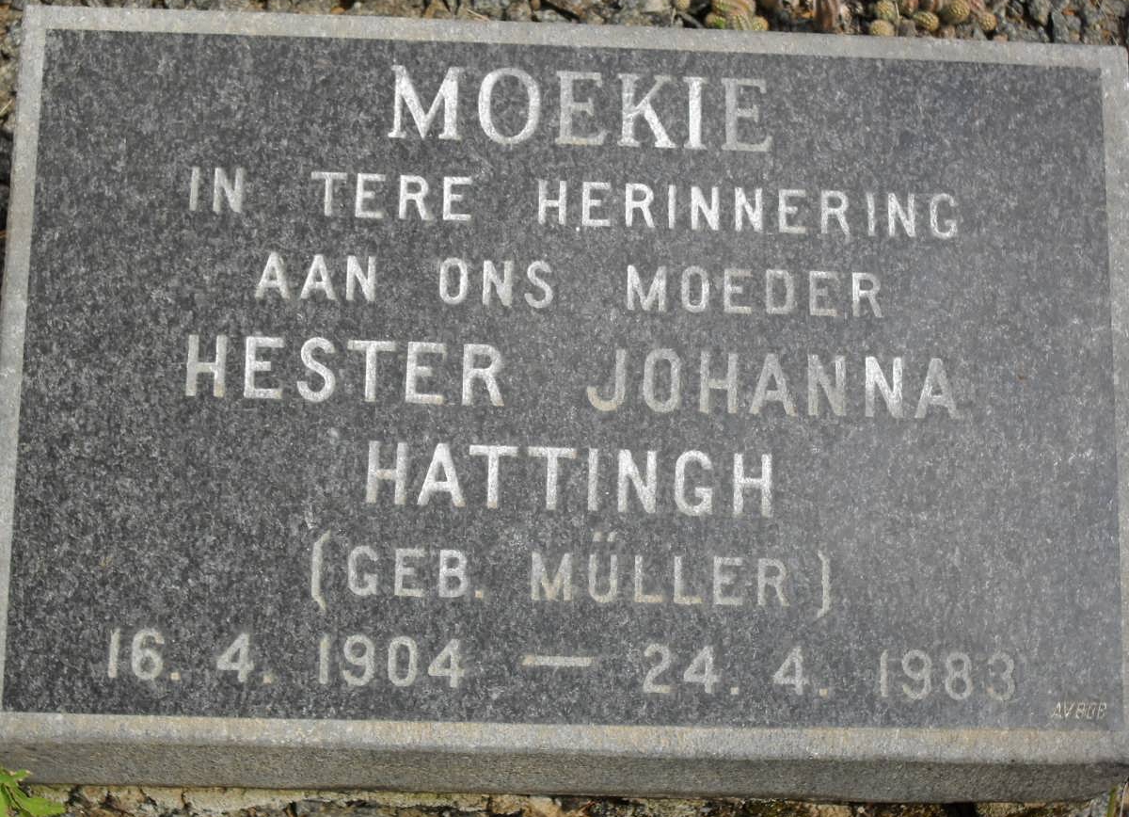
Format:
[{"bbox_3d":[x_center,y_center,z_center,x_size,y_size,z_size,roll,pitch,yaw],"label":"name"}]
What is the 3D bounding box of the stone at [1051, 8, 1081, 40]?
[{"bbox_3d":[0.344,-0.264,1.480,0.021,0.017,0.021,0,66,-3],"label":"stone"}]

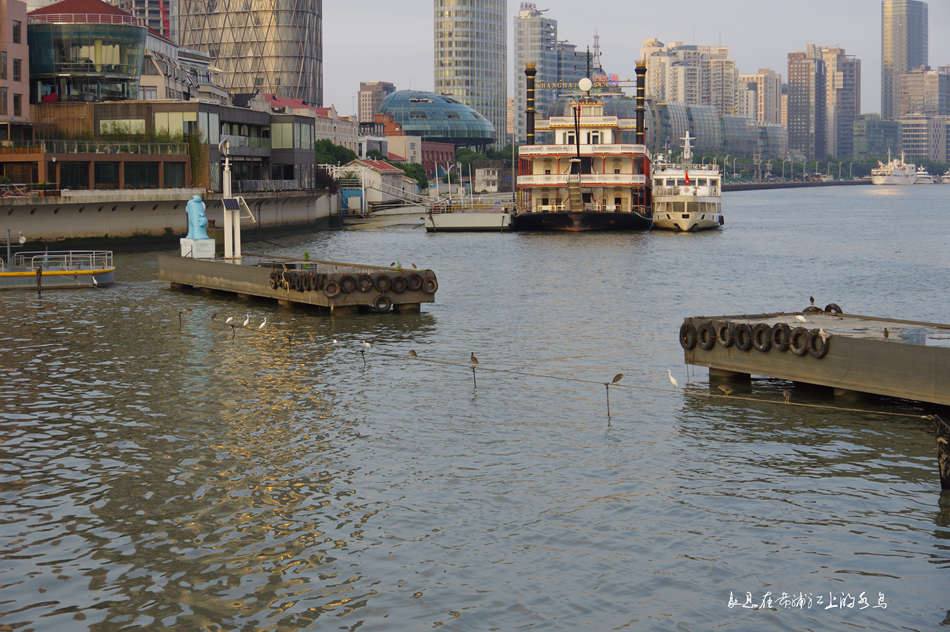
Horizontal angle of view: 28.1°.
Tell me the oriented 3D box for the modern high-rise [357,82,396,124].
[{"bbox_3d":[-74.976,-141.610,1453.540,21.000,77.000,21.000,-3,5,-36],"label":"modern high-rise"}]

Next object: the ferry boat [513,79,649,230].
[{"bbox_3d":[16.385,-23.119,267.846,17.300,20.800,62.000,0,4,6],"label":"ferry boat"}]

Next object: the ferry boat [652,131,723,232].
[{"bbox_3d":[28.693,-18.258,256.239,8.700,12.900,36.000,0,4,6],"label":"ferry boat"}]

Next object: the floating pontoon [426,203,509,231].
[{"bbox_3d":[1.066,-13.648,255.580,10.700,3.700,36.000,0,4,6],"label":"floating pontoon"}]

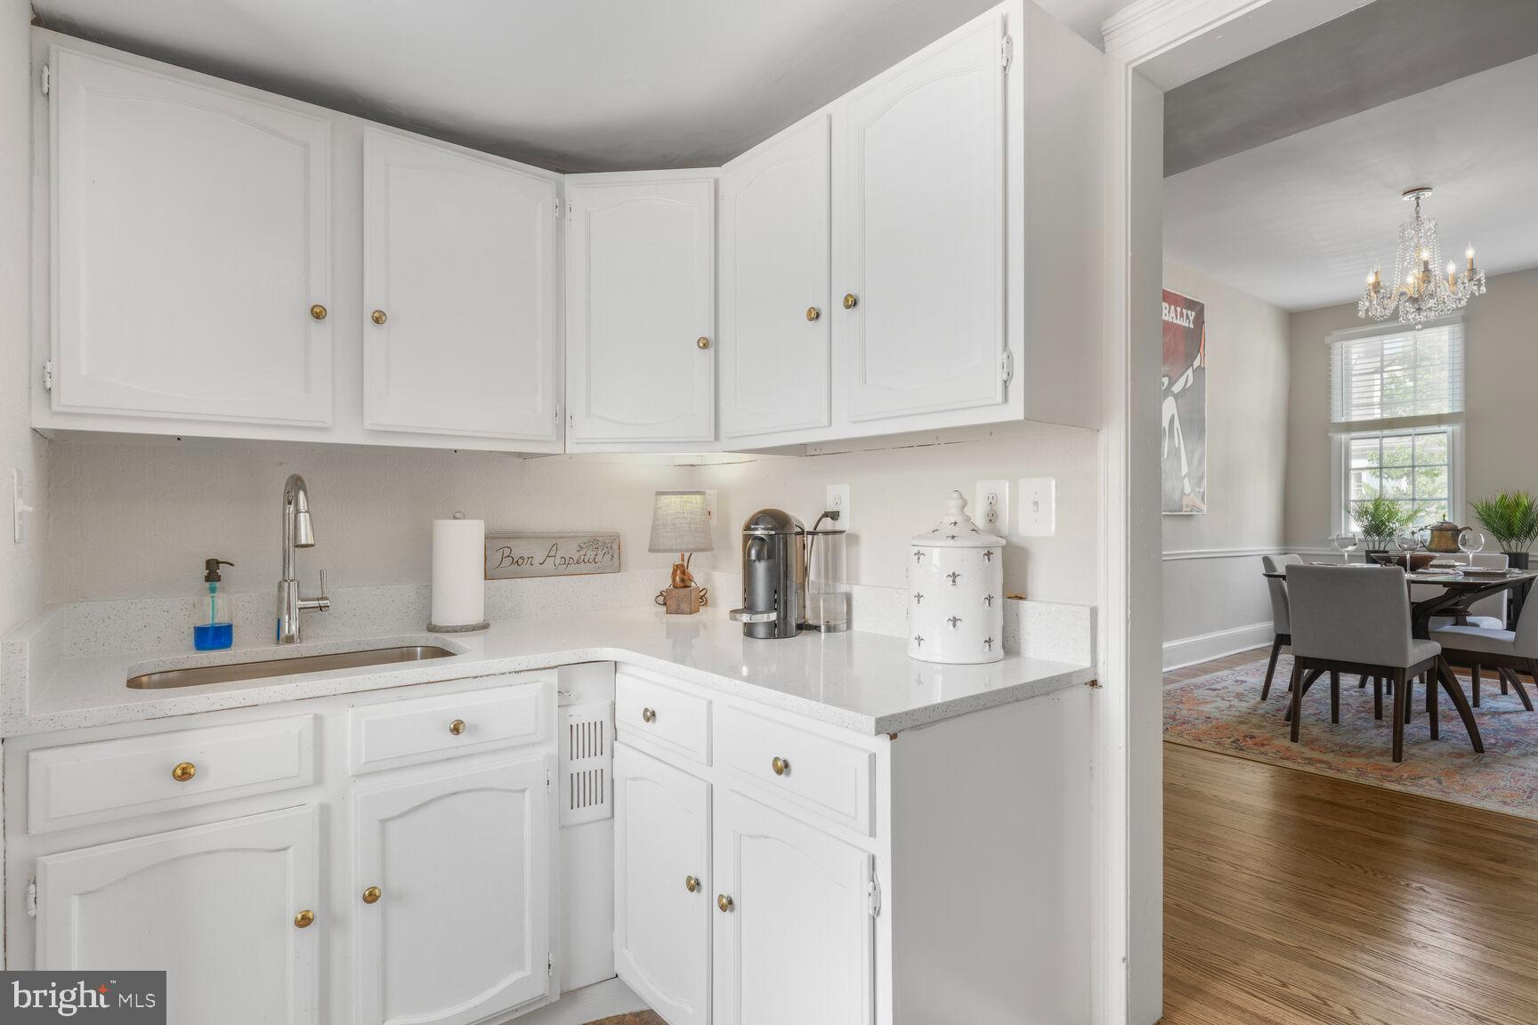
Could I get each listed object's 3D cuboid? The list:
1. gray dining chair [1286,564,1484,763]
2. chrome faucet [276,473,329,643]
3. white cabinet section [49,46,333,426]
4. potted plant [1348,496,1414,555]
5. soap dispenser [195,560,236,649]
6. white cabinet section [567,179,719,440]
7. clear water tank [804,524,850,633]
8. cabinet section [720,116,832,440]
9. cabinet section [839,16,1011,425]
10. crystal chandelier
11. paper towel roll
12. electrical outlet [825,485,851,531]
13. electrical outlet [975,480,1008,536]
[{"bbox_3d":[2.787,0.667,3.803,0.630,0.820,0.455,0,0,-39],"label":"gray dining chair"},{"bbox_3d":[-1.068,0.111,1.891,0.113,0.400,0.248,0,0,-39],"label":"chrome faucet"},{"bbox_3d":[-1.251,-0.537,1.780,0.478,0.690,0.250,0,0,-39],"label":"white cabinet section"},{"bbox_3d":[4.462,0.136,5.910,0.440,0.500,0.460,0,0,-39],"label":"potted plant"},{"bbox_3d":[-1.262,0.208,1.855,0.086,0.206,0.073,0,0,-17],"label":"soap dispenser"},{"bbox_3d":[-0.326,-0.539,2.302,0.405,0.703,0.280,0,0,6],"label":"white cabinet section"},{"bbox_3d":[0.151,0.176,2.100,0.112,0.256,0.112,0,0,0],"label":"clear water tank"},{"bbox_3d":[0.105,-0.536,2.042,0.250,0.689,0.421,0,0,-39],"label":"cabinet section"},{"bbox_3d":[0.385,-0.548,1.694,0.250,0.703,0.433,0,0,-39],"label":"cabinet section"},{"bbox_3d":[3.386,-1.315,4.220,0.510,0.715,0.510,0,0,-39],"label":"crystal chandelier"},{"bbox_3d":[-0.832,0.166,2.173,0.140,0.290,0.140,0,0,-39],"label":"paper towel roll"},{"bbox_3d":[0.184,-0.013,2.184,0.012,0.124,0.082,0,0,-39],"label":"electrical outlet"},{"bbox_3d":[0.511,-0.010,1.862,0.009,0.125,0.082,0,0,-39],"label":"electrical outlet"}]

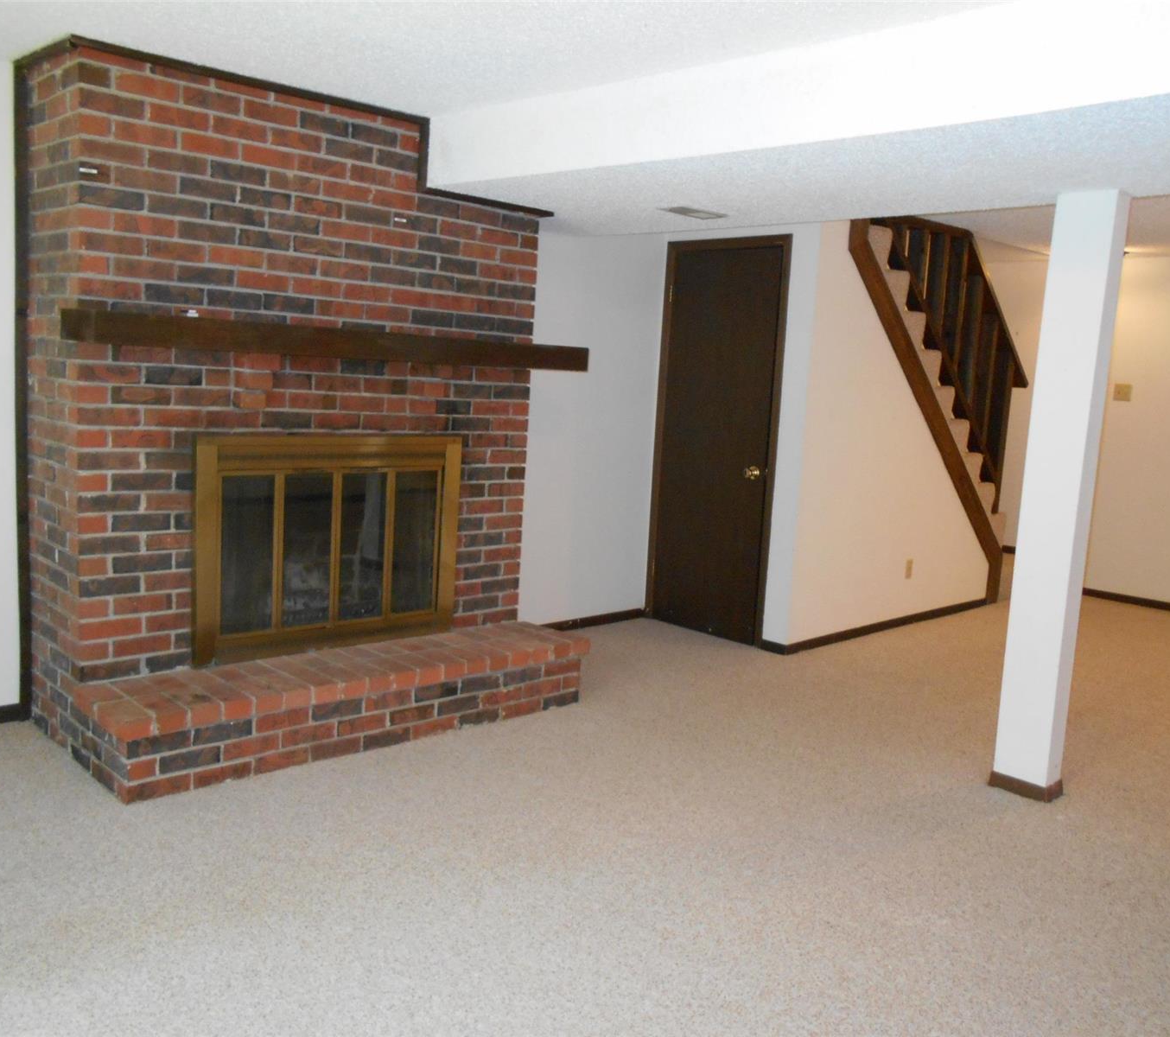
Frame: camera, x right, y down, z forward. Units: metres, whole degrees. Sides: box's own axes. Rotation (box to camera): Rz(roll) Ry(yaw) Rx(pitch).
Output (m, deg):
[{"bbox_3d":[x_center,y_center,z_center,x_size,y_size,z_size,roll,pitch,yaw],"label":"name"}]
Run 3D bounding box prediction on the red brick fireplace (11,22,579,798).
[{"bbox_3d":[-0.922,-0.362,3.846,1.855,2.226,0.901,-3,10,-43],"label":"red brick fireplace"}]

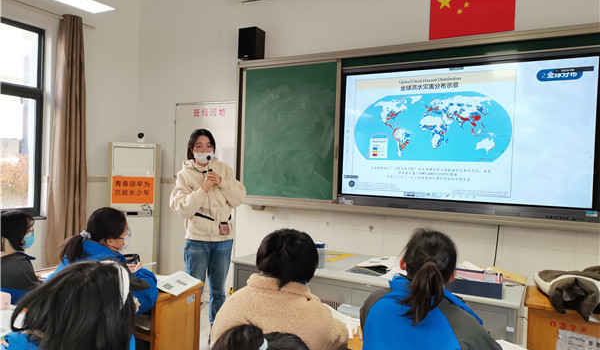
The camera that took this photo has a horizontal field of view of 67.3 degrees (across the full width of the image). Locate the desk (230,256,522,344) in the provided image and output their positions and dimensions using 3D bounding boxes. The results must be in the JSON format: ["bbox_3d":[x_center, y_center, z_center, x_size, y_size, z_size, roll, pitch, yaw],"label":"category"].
[{"bbox_3d":[0.465,0.980,2.813,1.650,0.805,0.679,2,1,29],"label":"desk"}]

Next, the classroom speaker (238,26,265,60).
[{"bbox_3d":[-0.488,-1.313,4.565,0.207,0.295,0.170,2,1,29],"label":"classroom speaker"}]

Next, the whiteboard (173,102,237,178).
[{"bbox_3d":[-1.010,-0.378,4.947,0.950,0.831,0.020,2,1,29],"label":"whiteboard"}]

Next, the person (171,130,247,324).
[{"bbox_3d":[-0.722,0.490,3.506,0.560,1.689,0.380,2,1,-12],"label":"person"}]

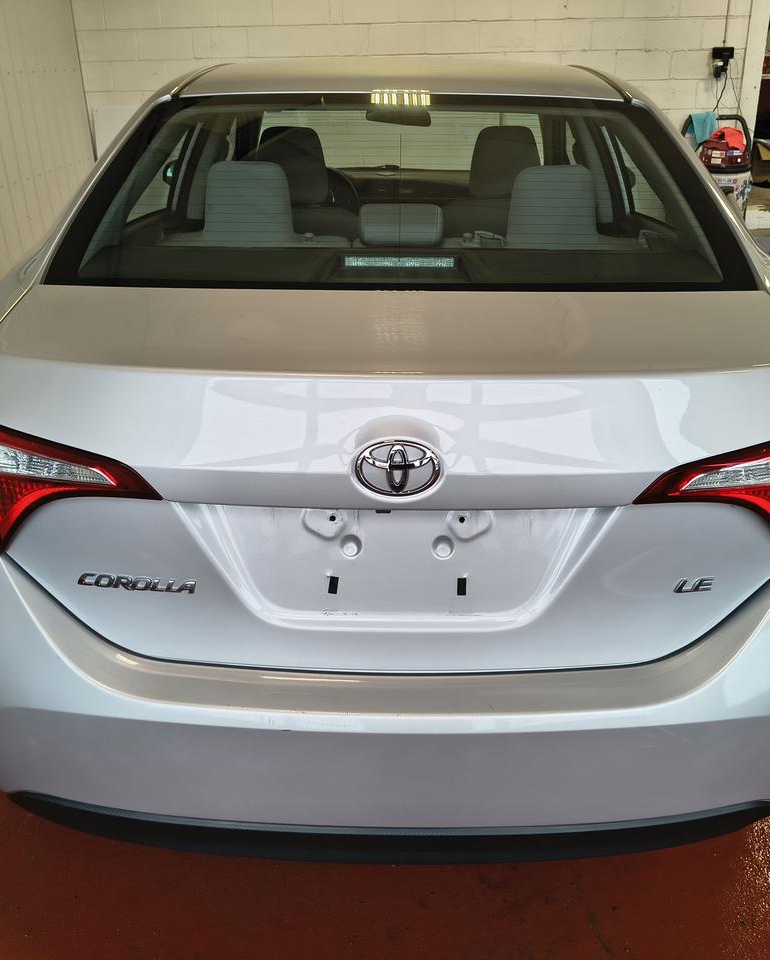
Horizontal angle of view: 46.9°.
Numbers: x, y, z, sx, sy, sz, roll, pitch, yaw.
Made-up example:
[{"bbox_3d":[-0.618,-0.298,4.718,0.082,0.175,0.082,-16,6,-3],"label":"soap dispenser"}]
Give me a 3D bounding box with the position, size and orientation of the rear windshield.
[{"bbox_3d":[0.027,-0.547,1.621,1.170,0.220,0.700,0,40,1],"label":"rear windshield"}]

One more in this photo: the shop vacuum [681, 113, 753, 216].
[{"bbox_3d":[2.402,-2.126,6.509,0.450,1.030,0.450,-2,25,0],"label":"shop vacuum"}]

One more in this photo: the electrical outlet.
[{"bbox_3d":[2.473,-3.058,6.485,0.160,0.220,0.090,-2,25,0],"label":"electrical outlet"}]

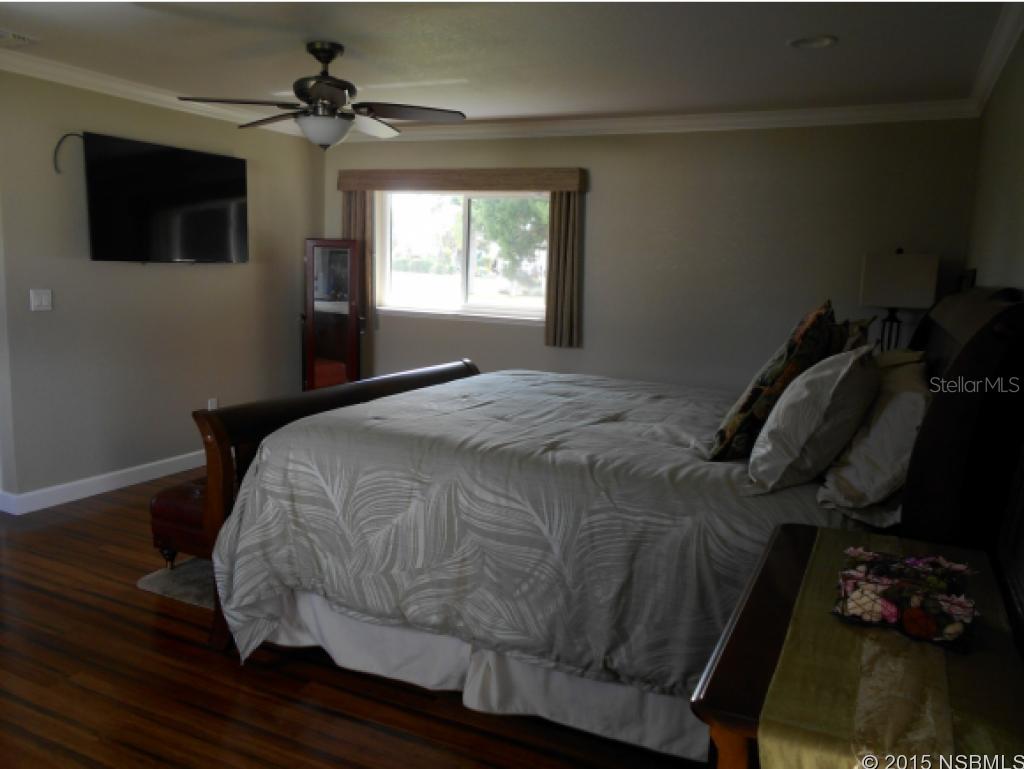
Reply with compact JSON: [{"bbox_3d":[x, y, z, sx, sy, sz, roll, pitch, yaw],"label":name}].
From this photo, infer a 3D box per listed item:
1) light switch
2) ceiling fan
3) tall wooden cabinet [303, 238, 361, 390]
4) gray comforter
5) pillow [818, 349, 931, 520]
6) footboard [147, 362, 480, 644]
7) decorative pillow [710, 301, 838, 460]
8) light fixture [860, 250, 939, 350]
[{"bbox_3d":[-2.592,-0.463,4.247,0.012,0.116,0.116,7,10,26],"label":"light switch"},{"bbox_3d":[-0.867,-1.336,3.570,1.310,0.470,1.310,7,10,26],"label":"ceiling fan"},{"bbox_3d":[-1.323,-0.249,5.636,0.400,1.600,0.330,0,10,-14],"label":"tall wooden cabinet"},{"bbox_3d":[0.299,0.497,3.225,2.070,0.790,2.060,7,10,26],"label":"gray comforter"},{"bbox_3d":[1.126,0.100,2.326,0.200,0.450,0.700,22,17,23],"label":"pillow"},{"bbox_3d":[-0.682,0.435,3.701,0.250,0.930,1.880,7,10,26],"label":"footboard"},{"bbox_3d":[0.955,-0.007,2.658,0.170,0.580,0.560,38,22,18],"label":"decorative pillow"},{"bbox_3d":[1.950,-0.289,3.943,0.330,0.790,0.330,7,10,26],"label":"light fixture"}]

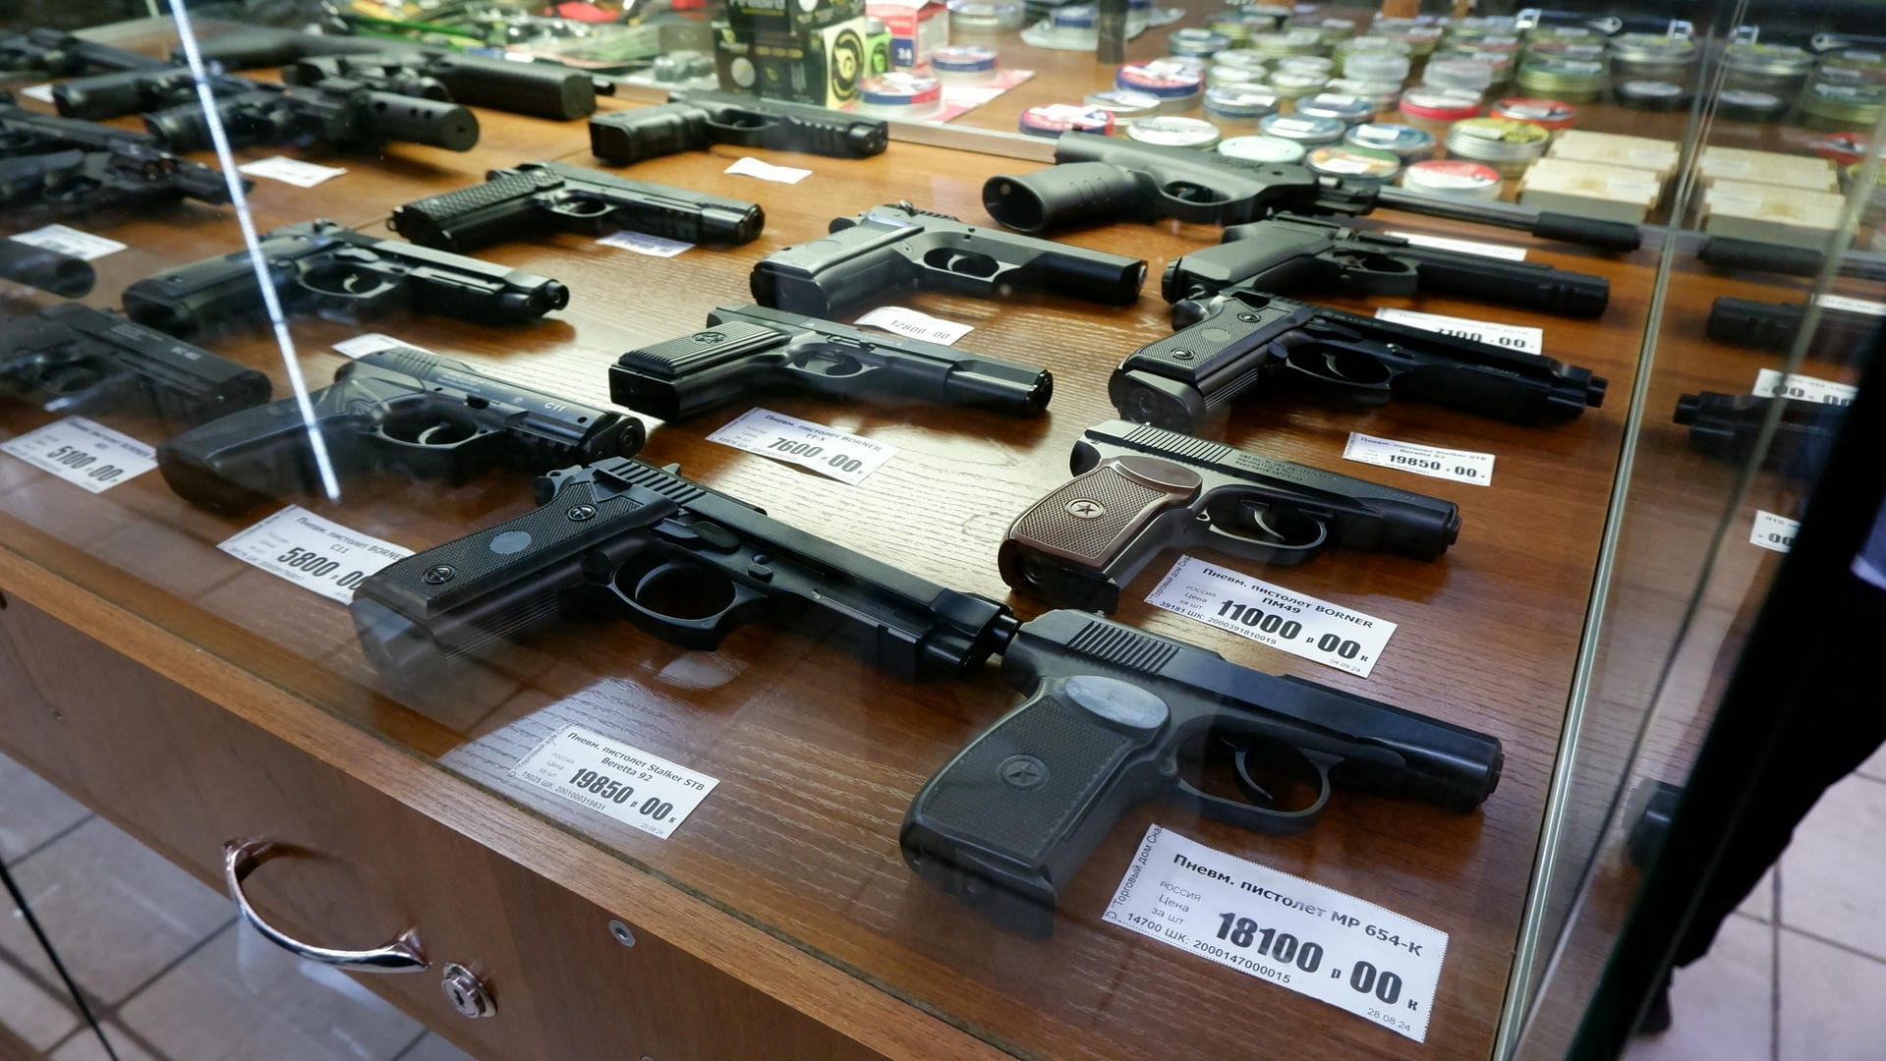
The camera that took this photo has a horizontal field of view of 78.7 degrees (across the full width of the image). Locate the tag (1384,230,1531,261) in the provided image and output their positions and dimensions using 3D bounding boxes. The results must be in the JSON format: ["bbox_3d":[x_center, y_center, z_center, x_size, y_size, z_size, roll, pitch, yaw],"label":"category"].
[{"bbox_3d":[0.330,-0.181,0.742,0.087,0.002,0.038,13,38,17],"label":"tag"}]

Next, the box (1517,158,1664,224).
[{"bbox_3d":[0.427,-0.224,0.760,0.078,0.014,0.075,13,38,18],"label":"box"}]

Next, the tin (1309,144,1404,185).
[{"bbox_3d":[0.283,-0.248,0.795,0.061,0.014,0.061,0,36,0],"label":"tin"}]

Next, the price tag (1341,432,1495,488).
[{"bbox_3d":[0.215,-0.033,0.521,0.063,0.003,0.027,13,38,20],"label":"price tag"}]

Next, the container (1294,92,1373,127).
[{"bbox_3d":[0.308,-0.328,0.907,0.059,0.013,0.059,0,36,0],"label":"container"}]

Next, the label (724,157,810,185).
[{"bbox_3d":[-0.130,-0.267,0.858,0.063,0.008,0.028,17,39,24],"label":"label"}]

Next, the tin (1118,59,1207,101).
[{"bbox_3d":[0.187,-0.382,0.990,0.075,0.020,0.075,-1,35,1],"label":"tin"}]

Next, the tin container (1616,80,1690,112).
[{"bbox_3d":[0.617,-0.377,1.000,0.056,0.014,0.056,18,39,25],"label":"tin container"}]

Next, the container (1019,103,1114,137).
[{"bbox_3d":[0.096,-0.310,0.891,0.074,0.020,0.074,-1,35,1],"label":"container"}]

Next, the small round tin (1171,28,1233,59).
[{"bbox_3d":[0.270,-0.508,1.201,0.061,0.017,0.061,6,35,10],"label":"small round tin"}]

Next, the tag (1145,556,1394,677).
[{"bbox_3d":[0.124,0.031,0.431,0.085,0.003,0.036,19,39,27],"label":"tag"}]

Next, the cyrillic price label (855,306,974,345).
[{"bbox_3d":[-0.015,-0.115,0.647,0.062,0.006,0.027,17,38,24],"label":"cyrillic price label"}]

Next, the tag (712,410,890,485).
[{"bbox_3d":[-0.065,-0.040,0.538,0.085,0.005,0.037,18,39,25],"label":"tag"}]

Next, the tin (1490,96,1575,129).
[{"bbox_3d":[0.452,-0.314,0.885,0.061,0.020,0.061,17,39,24],"label":"tin"}]

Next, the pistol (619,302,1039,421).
[{"bbox_3d":[-0.050,-0.078,0.575,0.198,0.031,0.112,14,38,19],"label":"pistol"}]

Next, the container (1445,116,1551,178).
[{"bbox_3d":[0.416,-0.287,0.864,0.066,0.026,0.066,14,37,21],"label":"container"}]

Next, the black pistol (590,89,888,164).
[{"bbox_3d":[-0.166,-0.316,0.906,0.212,0.033,0.138,17,39,22],"label":"black pistol"}]

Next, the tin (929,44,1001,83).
[{"bbox_3d":[0.021,-0.427,1.060,0.063,0.020,0.063,-1,35,1],"label":"tin"}]

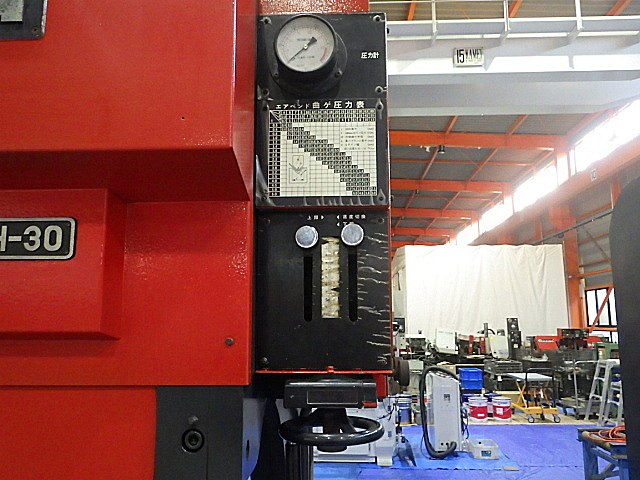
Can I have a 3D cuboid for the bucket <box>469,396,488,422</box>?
[{"bbox_3d":[2.532,2.711,8.276,0.300,0.357,0.300,0,-9,0],"label":"bucket"}]

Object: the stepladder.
[{"bbox_3d":[4.543,2.380,8.124,0.660,0.940,0.530,-1,-9,6],"label":"stepladder"}]

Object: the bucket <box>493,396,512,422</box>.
[{"bbox_3d":[2.914,2.711,8.275,0.300,0.357,0.300,0,-9,0],"label":"bucket"}]

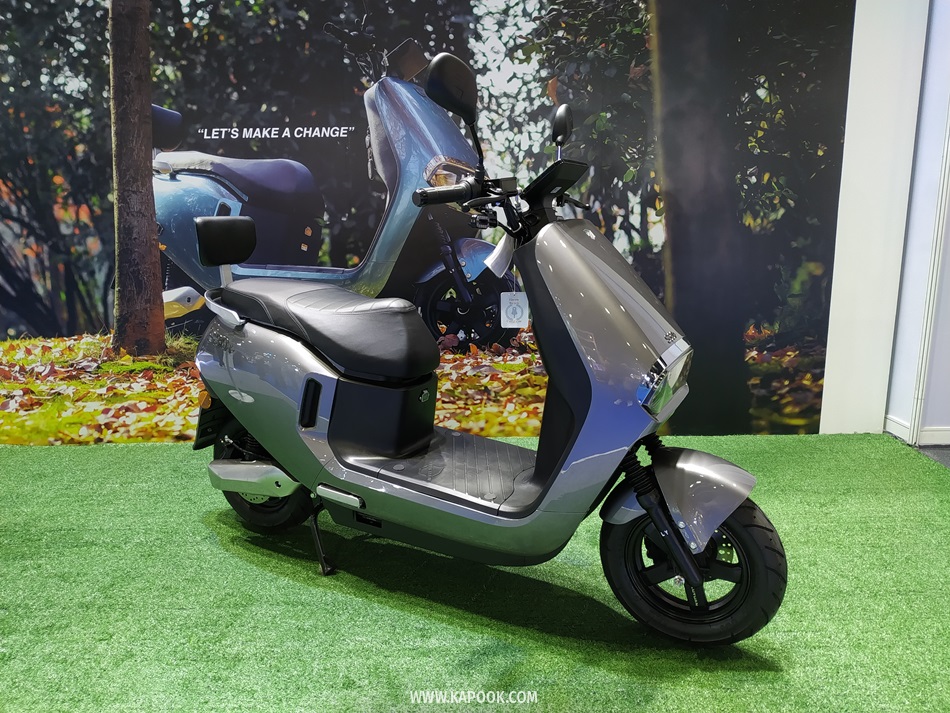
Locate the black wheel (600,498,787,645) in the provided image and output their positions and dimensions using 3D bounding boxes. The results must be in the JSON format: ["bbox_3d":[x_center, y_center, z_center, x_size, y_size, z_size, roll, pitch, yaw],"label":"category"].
[{"bbox_3d":[0.503,0.477,1.552,0.420,0.420,0.100,5,13,27],"label":"black wheel"}]

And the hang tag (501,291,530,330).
[{"bbox_3d":[0.095,-0.110,1.570,0.064,0.086,0.002,0,11,3],"label":"hang tag"}]

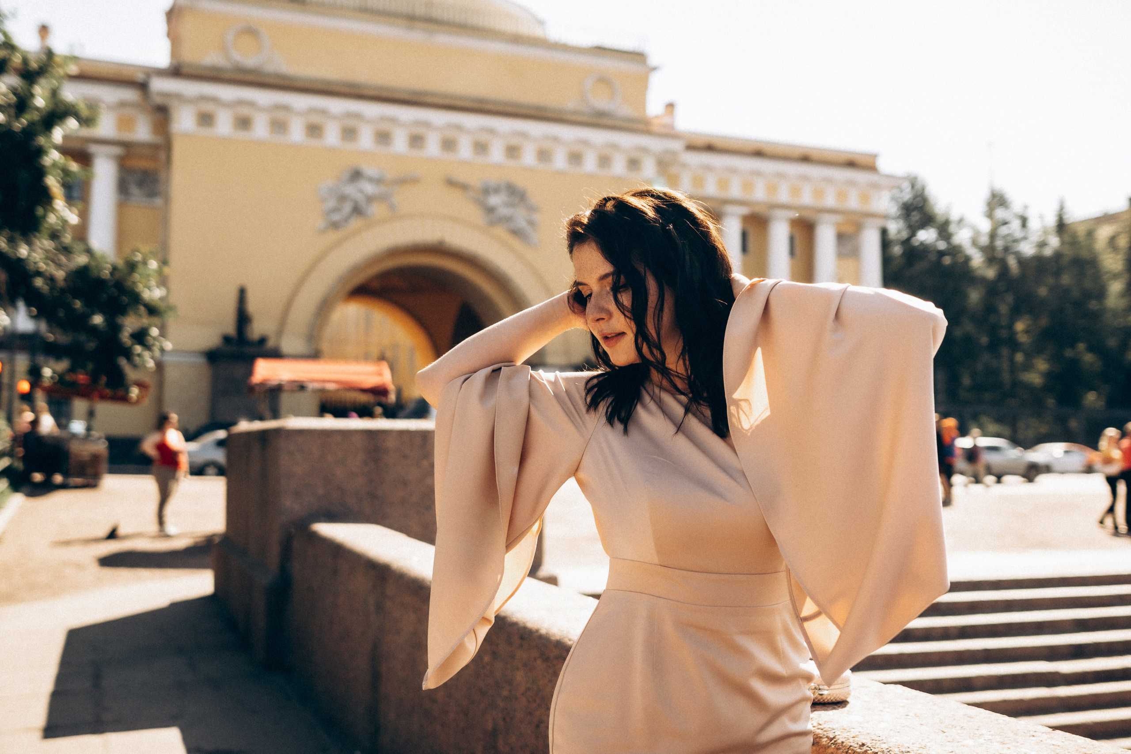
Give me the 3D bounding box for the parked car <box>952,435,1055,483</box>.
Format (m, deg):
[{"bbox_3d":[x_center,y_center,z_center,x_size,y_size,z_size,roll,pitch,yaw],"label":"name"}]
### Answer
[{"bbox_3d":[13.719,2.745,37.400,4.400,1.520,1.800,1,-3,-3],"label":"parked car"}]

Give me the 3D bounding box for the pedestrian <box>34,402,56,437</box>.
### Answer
[{"bbox_3d":[-11.275,1.425,24.500,0.400,1.700,0.520,-1,-4,30],"label":"pedestrian"}]

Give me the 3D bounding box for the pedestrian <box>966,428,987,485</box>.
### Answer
[{"bbox_3d":[12.716,2.487,35.000,0.400,1.700,0.520,3,-4,-41],"label":"pedestrian"}]

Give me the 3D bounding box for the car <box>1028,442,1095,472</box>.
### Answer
[{"bbox_3d":[21.353,3.483,48.500,4.500,1.450,1.800,1,-3,-5],"label":"car"}]

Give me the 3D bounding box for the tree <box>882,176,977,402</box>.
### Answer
[{"bbox_3d":[20.898,-3.882,65.000,5.200,14.500,5.200,1,-3,0],"label":"tree"}]

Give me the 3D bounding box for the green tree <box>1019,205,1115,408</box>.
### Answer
[{"bbox_3d":[27.490,-2.928,62.000,5.000,12.800,5.000,1,-3,0],"label":"green tree"}]

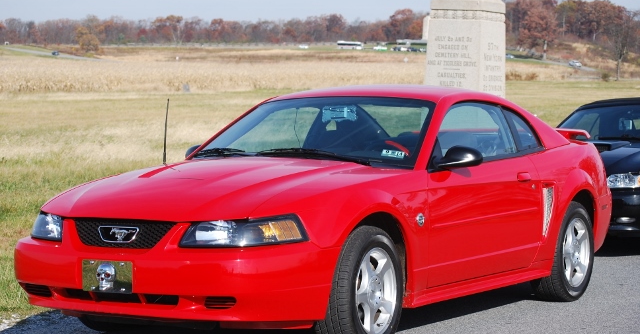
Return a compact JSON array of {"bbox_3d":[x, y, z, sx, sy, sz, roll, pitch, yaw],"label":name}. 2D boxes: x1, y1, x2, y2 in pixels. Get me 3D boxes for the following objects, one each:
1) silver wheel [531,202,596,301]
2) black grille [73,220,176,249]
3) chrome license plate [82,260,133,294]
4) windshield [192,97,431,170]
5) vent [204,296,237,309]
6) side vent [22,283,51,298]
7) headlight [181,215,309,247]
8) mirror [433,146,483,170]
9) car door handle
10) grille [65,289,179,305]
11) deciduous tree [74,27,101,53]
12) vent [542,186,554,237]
[{"bbox_3d":[1.567,0.547,9.464,0.230,0.650,0.650,0,2,32],"label":"silver wheel"},{"bbox_3d":[-0.947,0.318,6.926,0.640,0.140,0.090,0,2,32],"label":"black grille"},{"bbox_3d":[-1.001,0.513,6.842,0.305,0.152,0.030,0,2,32],"label":"chrome license plate"},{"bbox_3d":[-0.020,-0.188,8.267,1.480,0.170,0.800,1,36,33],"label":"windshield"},{"bbox_3d":[-0.444,0.618,6.676,0.180,0.062,0.050,0,1,24],"label":"vent"},{"bbox_3d":[-1.387,0.602,7.201,0.190,0.060,0.060,1,2,39],"label":"side vent"},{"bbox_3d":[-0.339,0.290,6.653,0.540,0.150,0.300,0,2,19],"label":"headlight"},{"bbox_3d":[0.744,-0.063,7.920,0.230,0.130,0.180,0,2,32],"label":"mirror"},{"bbox_3d":[1.207,0.060,8.610,0.040,0.056,0.135,0,2,32],"label":"car door handle"},{"bbox_3d":[-0.952,0.610,6.832,0.700,0.060,0.090,1,2,33],"label":"grille"},{"bbox_3d":[-71.613,-39.322,450.000,8.000,8.500,8.000,0,3,0],"label":"deciduous tree"},{"bbox_3d":[1.404,0.270,8.957,0.050,0.310,0.120,1,2,42],"label":"vent"}]

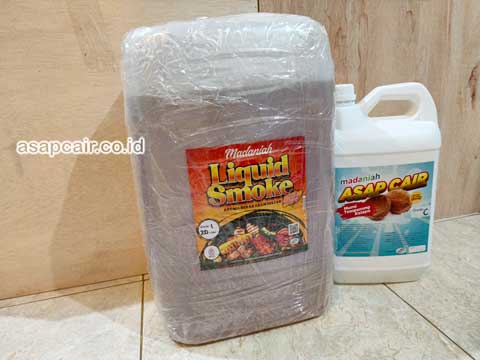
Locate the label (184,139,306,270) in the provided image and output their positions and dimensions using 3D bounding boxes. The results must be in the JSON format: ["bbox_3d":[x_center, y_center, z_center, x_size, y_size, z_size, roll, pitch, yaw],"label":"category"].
[{"bbox_3d":[0.015,0.031,0.388,0.142,0.153,0.010,-8,18,-12],"label":"label"}]

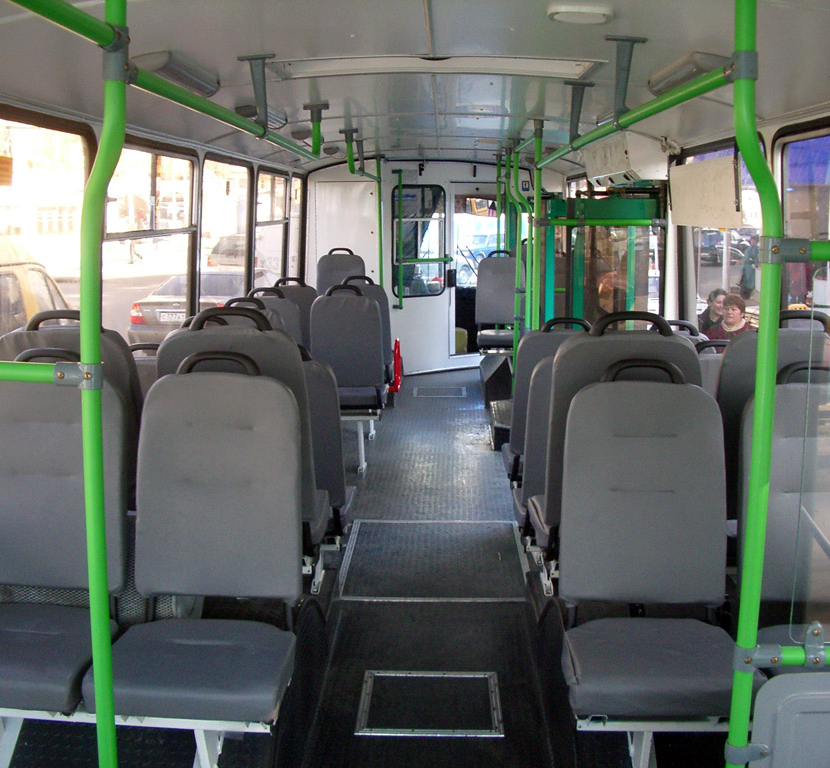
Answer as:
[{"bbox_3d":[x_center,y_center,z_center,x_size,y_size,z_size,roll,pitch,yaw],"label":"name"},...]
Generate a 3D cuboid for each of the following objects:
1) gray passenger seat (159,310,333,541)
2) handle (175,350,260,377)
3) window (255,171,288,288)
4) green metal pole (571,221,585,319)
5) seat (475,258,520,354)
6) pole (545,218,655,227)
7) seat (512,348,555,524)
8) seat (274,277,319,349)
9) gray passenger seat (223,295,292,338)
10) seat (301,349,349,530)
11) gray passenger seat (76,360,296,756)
[{"bbox_3d":[-0.472,0.123,2.922,0.420,0.730,0.570,1,10,1],"label":"gray passenger seat"},{"bbox_3d":[-0.484,-0.050,2.538,0.205,0.068,0.040,1,10,1],"label":"handle"},{"bbox_3d":[-1.048,-1.058,7.727,0.050,1.058,1.496,0,9,1],"label":"window"},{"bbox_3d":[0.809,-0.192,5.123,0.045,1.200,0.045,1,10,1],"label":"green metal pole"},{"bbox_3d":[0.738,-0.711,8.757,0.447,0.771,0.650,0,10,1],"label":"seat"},{"bbox_3d":[0.887,-0.768,4.923,0.540,0.033,0.033,1,10,1],"label":"pole"},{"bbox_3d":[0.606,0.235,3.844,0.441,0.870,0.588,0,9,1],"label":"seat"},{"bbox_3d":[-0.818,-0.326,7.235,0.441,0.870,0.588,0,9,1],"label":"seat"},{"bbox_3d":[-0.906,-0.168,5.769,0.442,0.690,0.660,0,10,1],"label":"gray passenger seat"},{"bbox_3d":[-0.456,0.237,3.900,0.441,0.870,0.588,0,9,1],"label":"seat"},{"bbox_3d":[-0.505,0.338,2.517,0.457,0.761,0.700,0,10,1],"label":"gray passenger seat"}]

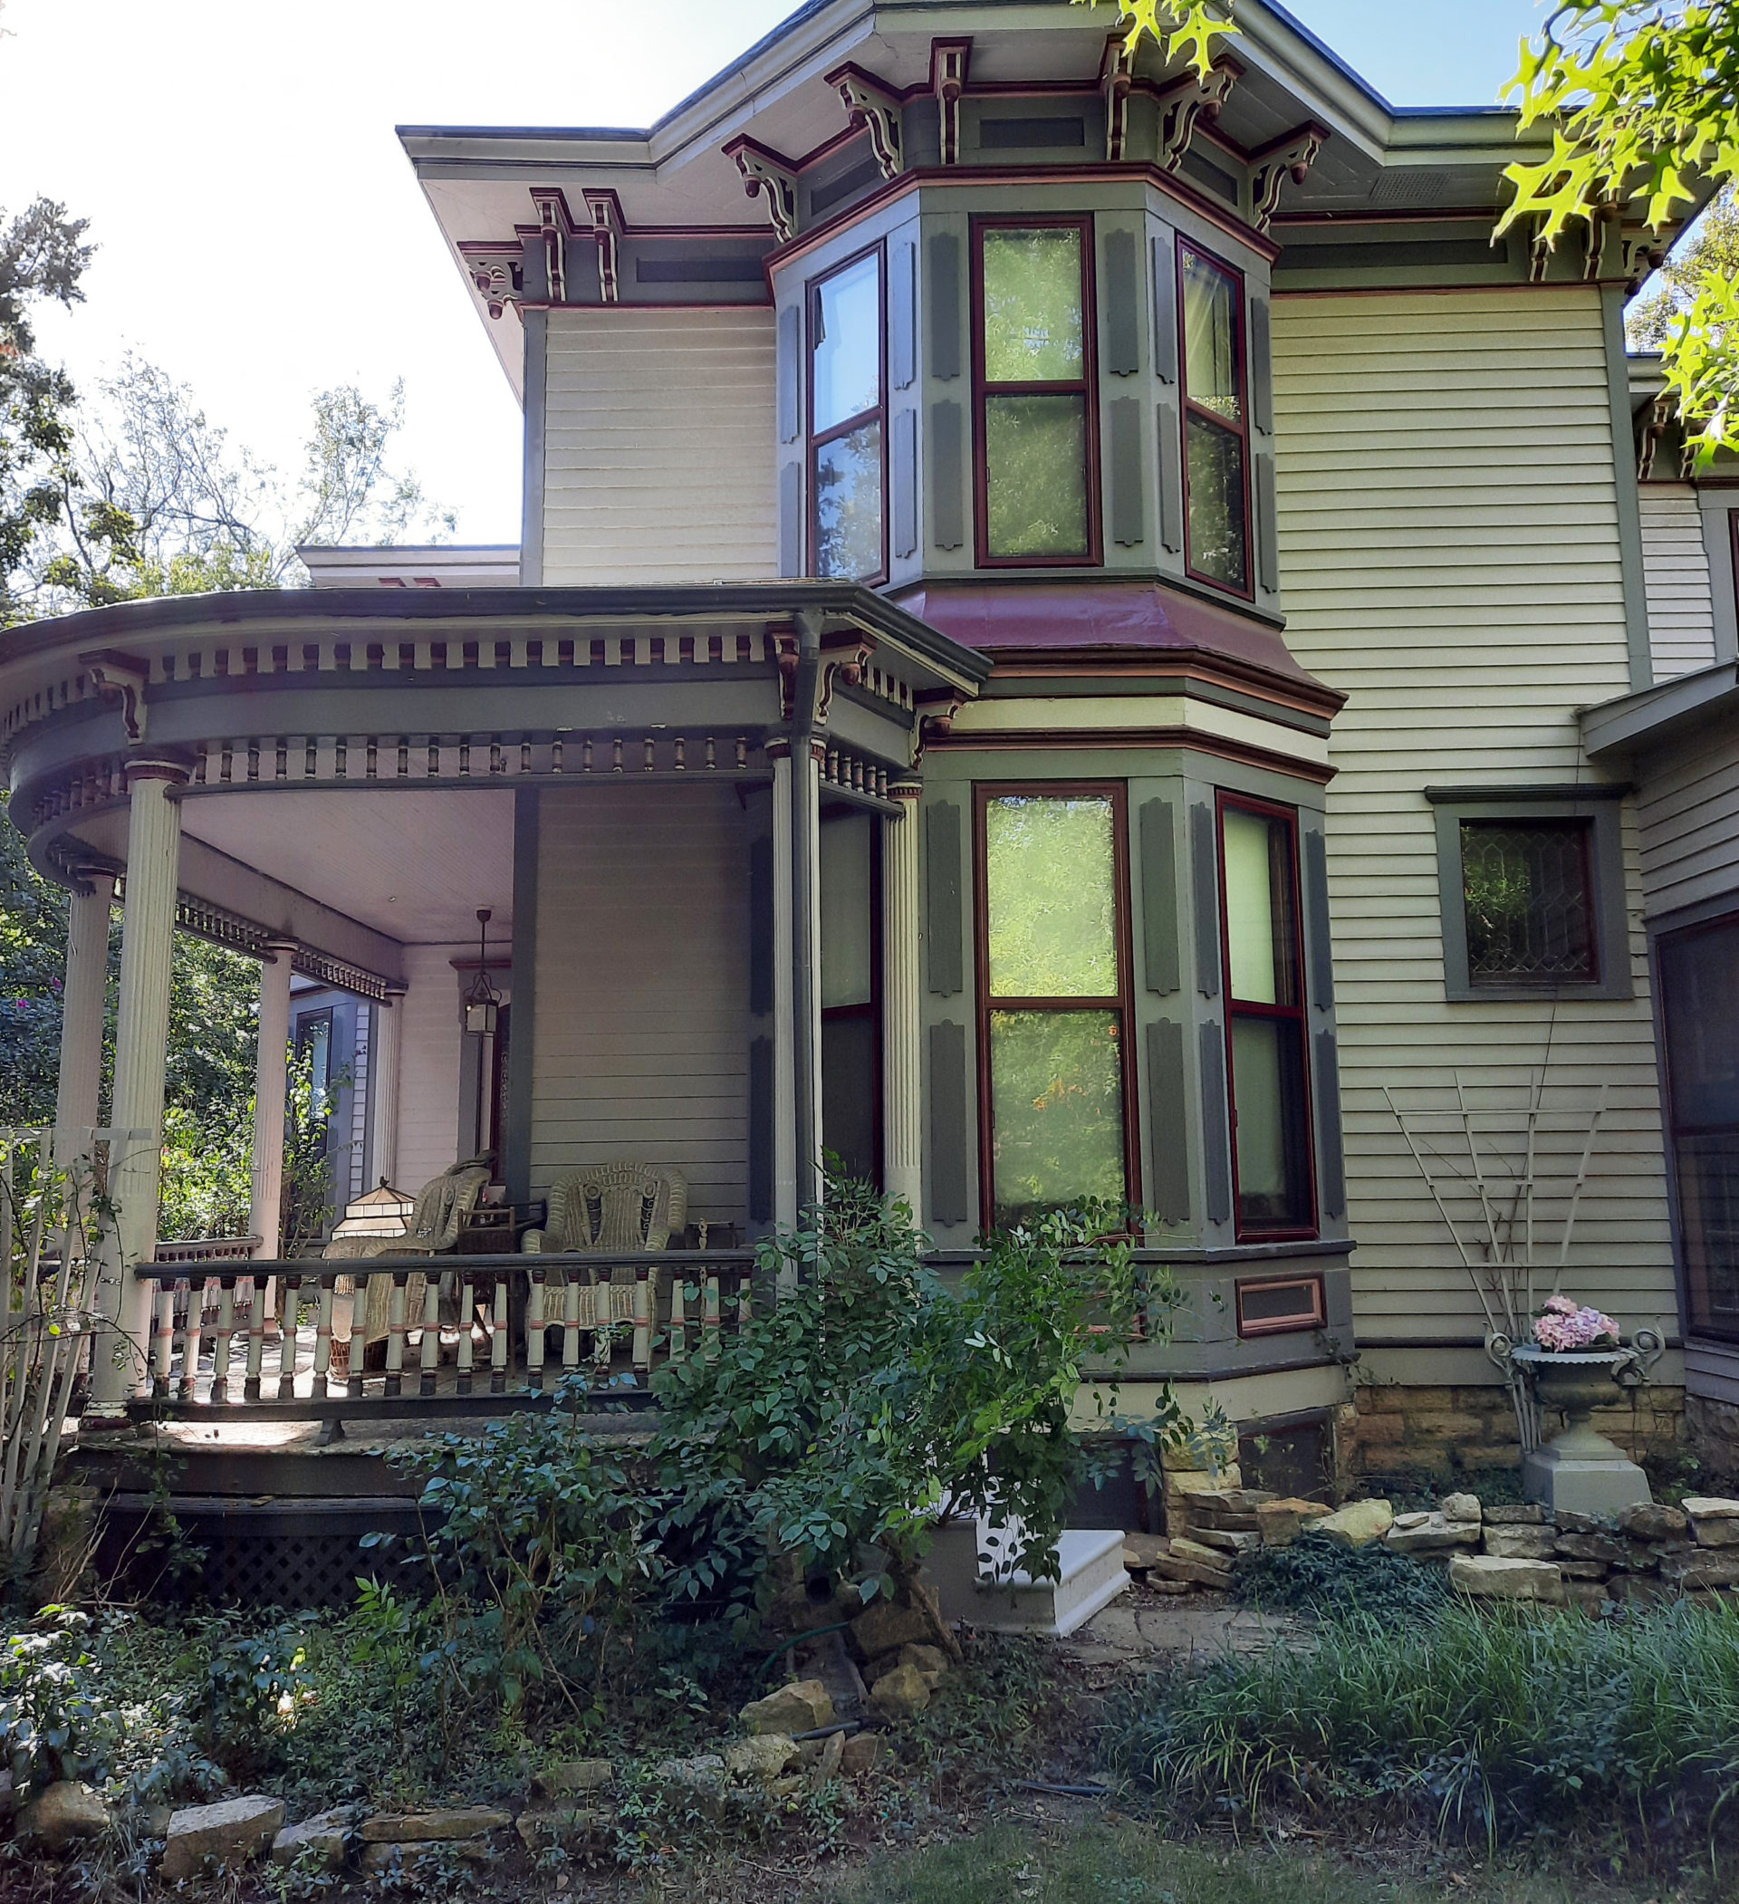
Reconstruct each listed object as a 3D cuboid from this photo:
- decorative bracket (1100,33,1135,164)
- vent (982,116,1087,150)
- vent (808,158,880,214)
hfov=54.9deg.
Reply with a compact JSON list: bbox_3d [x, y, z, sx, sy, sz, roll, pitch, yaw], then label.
[{"bbox_3d":[1.277,-4.312,8.460,0.185,0.430,0.410,-1,-8,2],"label":"decorative bracket"},{"bbox_3d":[0.850,-4.243,8.674,0.545,0.160,0.040,-1,-8,2],"label":"vent"},{"bbox_3d":[-0.129,-4.072,8.902,0.040,0.160,0.540,8,-12,-43],"label":"vent"}]

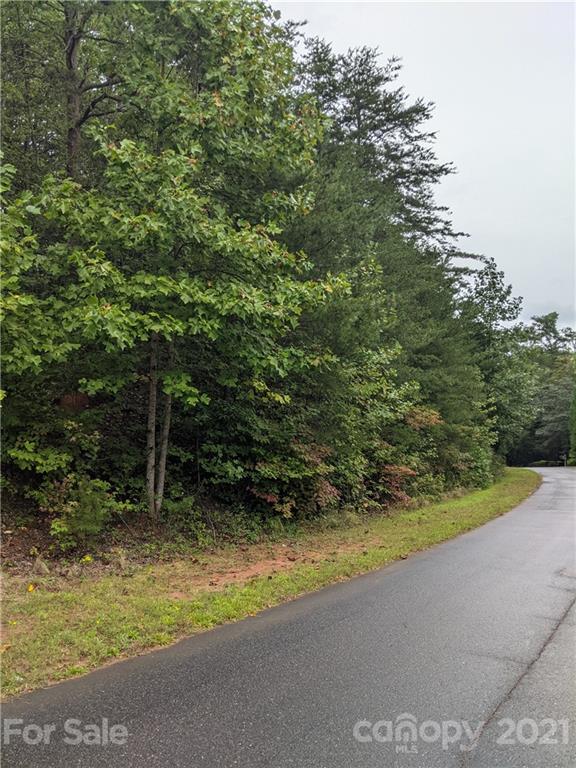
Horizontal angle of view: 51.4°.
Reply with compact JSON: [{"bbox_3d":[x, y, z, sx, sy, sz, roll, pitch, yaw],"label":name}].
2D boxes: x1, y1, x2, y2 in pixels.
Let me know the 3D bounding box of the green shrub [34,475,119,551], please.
[{"bbox_3d":[-3.672,2.231,10.400,1.400,1.280,1.200,3,-8,-19],"label":"green shrub"}]

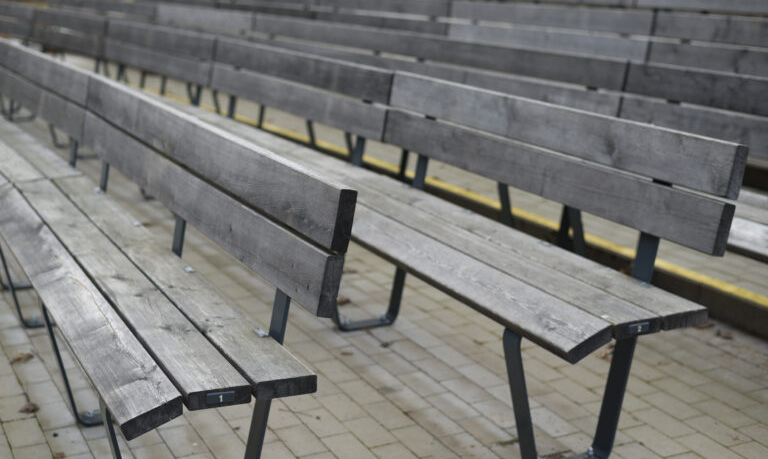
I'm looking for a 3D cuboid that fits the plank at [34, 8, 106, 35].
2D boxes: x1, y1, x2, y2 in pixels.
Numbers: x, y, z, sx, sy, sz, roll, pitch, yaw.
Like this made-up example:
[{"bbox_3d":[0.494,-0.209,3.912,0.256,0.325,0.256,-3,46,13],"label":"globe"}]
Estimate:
[{"bbox_3d":[-2.429,-1.591,8.212,0.039,0.131,1.891,4,10,-34],"label":"plank"}]

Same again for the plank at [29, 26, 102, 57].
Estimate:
[{"bbox_3d":[-2.456,-1.450,8.231,0.039,0.131,1.891,5,9,-34],"label":"plank"}]

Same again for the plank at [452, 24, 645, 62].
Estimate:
[{"bbox_3d":[0.932,-1.145,6.481,0.039,0.131,1.882,5,10,-33],"label":"plank"}]

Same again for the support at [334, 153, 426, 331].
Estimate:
[{"bbox_3d":[-0.031,-0.063,3.921,0.491,0.864,0.075,-8,16,-26],"label":"support"}]

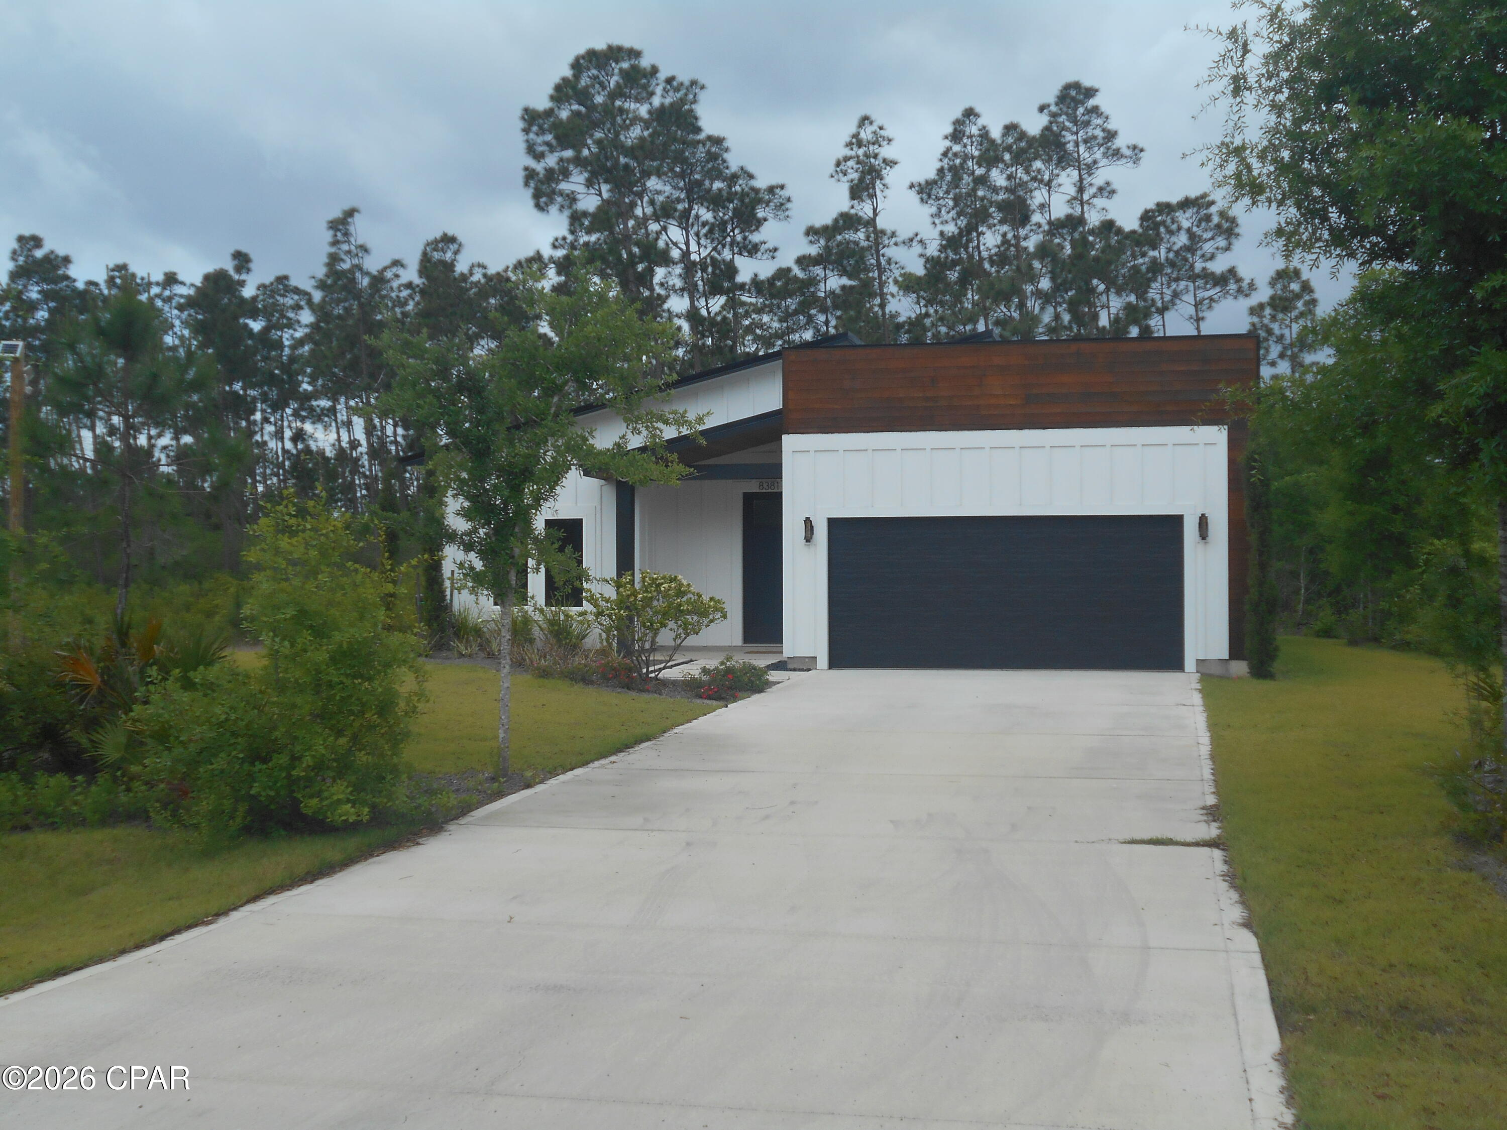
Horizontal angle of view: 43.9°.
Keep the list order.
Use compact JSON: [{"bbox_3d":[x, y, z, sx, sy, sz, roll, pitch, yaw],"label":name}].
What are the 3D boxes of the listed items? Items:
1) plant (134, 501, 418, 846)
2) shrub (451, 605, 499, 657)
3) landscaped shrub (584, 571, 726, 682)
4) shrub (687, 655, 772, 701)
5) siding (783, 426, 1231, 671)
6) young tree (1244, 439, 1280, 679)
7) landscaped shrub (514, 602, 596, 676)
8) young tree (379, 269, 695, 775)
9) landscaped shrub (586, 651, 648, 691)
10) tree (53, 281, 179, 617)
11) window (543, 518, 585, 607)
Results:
[{"bbox_3d":[-3.430,0.660,13.500,2.100,2.330,1.900,0,0,12],"label":"plant"},{"bbox_3d":[-4.190,0.993,28.200,0.740,0.780,0.700,0,0,12],"label":"shrub"},{"bbox_3d":[-1.290,0.812,24.600,1.820,1.430,1.600,0,0,12],"label":"landscaped shrub"},{"bbox_3d":[-0.290,1.330,22.600,1.020,0.500,0.900,0,0,12],"label":"shrub"},{"bbox_3d":[3.397,-0.190,25.780,6.100,3.320,0.170,0,0,12],"label":"siding"},{"bbox_3d":[6.720,-0.109,24.700,0.460,3.220,0.460,0,0,12],"label":"young tree"},{"bbox_3d":[-2.860,1.045,27.000,1.170,1.000,1.050,0,0,12],"label":"landscaped shrub"},{"bbox_3d":[-1.800,-0.360,15.600,2.600,4.200,2.500,0,0,0],"label":"young tree"},{"bbox_3d":[-1.750,1.320,23.900,0.780,0.450,0.720,0,0,12],"label":"landscaped shrub"},{"bbox_3d":[-7.450,-0.950,22.000,1.600,4.800,1.600,0,0,12],"label":"tree"},{"bbox_3d":[-2.930,-0.036,29.000,0.640,1.390,0.120,0,0,12],"label":"window"}]

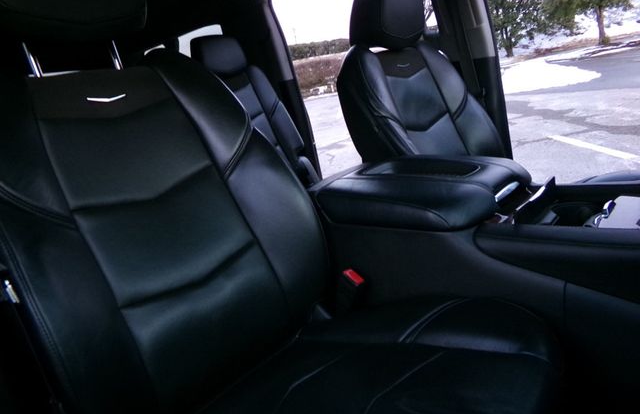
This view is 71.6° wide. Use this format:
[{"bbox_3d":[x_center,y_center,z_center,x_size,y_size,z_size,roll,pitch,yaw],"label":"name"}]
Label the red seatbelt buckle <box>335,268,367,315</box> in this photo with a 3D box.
[{"bbox_3d":[0.059,0.172,0.895,0.046,0.085,0.028,34,39,29],"label":"red seatbelt buckle"}]

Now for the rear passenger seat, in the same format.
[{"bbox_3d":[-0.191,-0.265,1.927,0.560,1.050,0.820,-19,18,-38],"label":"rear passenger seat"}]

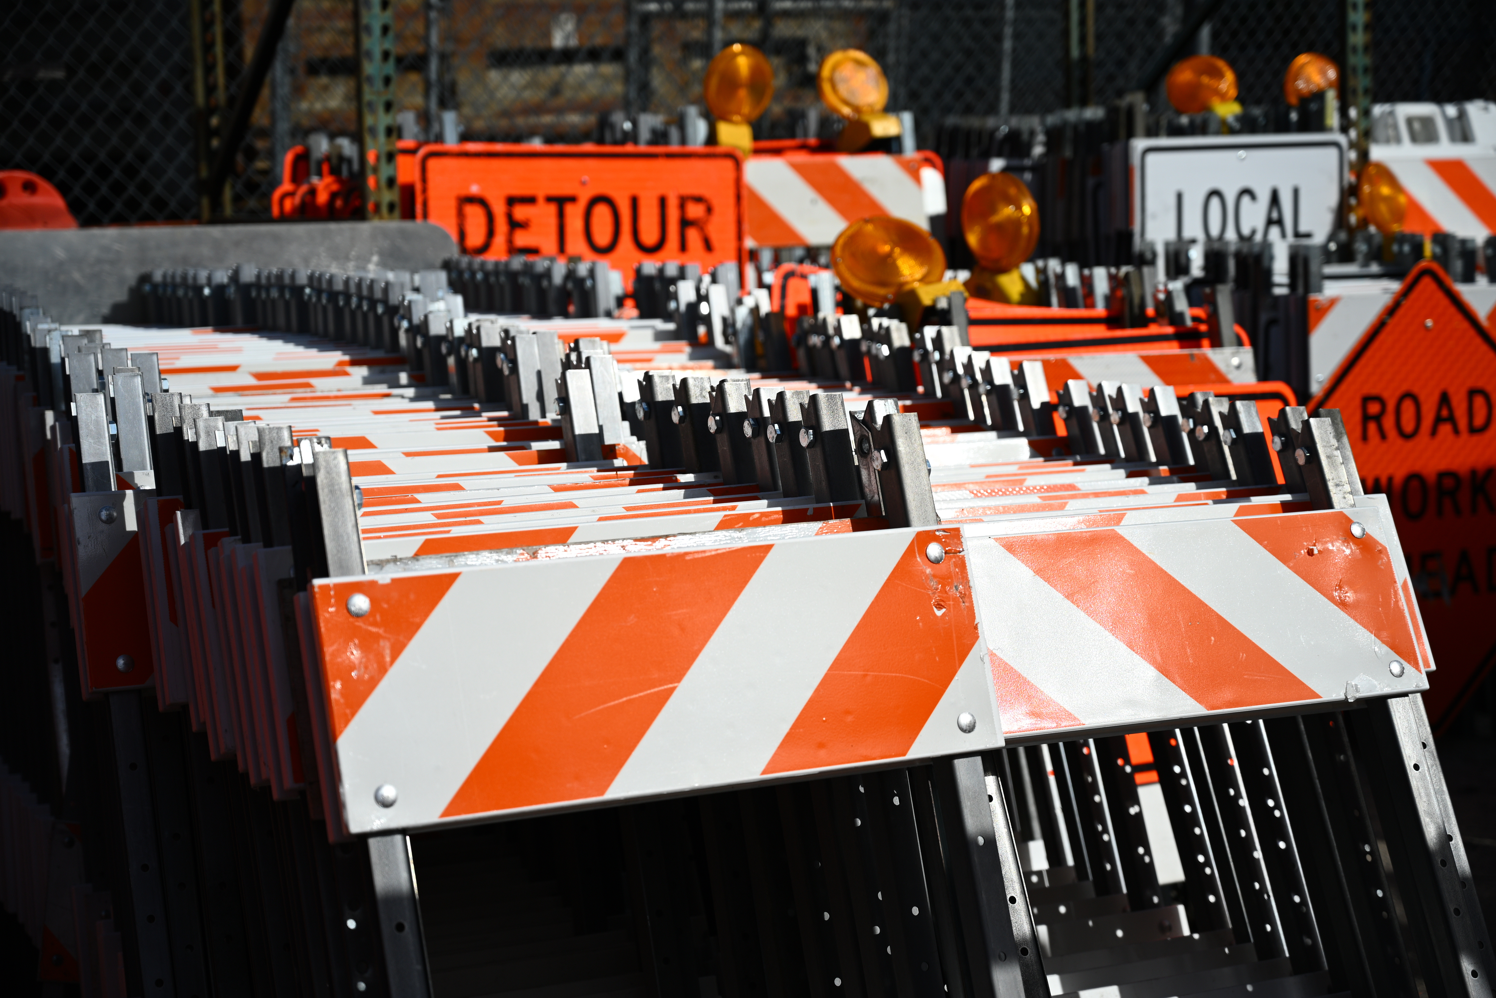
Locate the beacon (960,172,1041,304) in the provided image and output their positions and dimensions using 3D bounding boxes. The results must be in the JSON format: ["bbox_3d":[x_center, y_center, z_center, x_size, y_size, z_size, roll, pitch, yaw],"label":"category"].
[{"bbox_3d":[0.456,-0.429,4.702,0.105,0.320,0.184,-12,14,-43],"label":"beacon"}]

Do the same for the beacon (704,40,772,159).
[{"bbox_3d":[-0.019,-0.881,5.990,0.184,0.320,0.105,-5,10,-30],"label":"beacon"}]

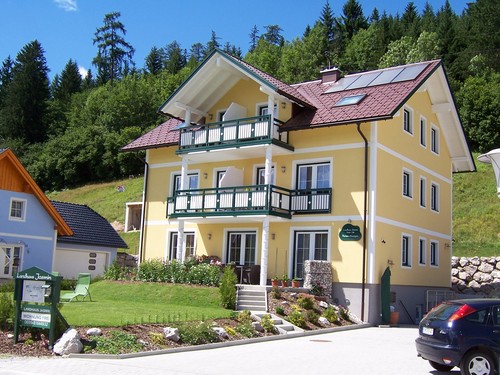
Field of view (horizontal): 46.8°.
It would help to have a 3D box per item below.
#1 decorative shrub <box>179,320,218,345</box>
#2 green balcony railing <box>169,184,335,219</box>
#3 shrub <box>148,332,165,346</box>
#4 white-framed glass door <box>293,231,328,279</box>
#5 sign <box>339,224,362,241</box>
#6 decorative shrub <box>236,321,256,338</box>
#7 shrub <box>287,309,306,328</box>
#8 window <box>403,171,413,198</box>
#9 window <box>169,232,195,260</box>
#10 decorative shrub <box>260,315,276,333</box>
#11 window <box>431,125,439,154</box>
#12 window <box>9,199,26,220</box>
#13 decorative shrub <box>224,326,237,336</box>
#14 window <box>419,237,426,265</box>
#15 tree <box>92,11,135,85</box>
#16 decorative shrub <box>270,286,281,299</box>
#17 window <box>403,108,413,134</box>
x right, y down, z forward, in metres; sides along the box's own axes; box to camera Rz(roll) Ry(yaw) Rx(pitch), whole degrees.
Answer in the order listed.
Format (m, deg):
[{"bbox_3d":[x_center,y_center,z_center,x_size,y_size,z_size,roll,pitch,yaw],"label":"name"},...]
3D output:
[{"bbox_3d":[-1.154,3.249,12.946,0.896,0.516,0.615,3,-9,-4],"label":"decorative shrub"},{"bbox_3d":[-0.906,0.770,25.941,9.100,1.280,1.700,-4,-11,36],"label":"green balcony railing"},{"bbox_3d":[-1.832,2.981,11.350,0.274,0.252,0.274,3,-8,0],"label":"shrub"},{"bbox_3d":[2.531,2.853,24.192,1.641,2.050,0.160,-4,-11,36],"label":"white-framed glass door"},{"bbox_3d":[3.916,1.763,22.503,0.972,0.662,0.060,-3,-10,36],"label":"sign"},{"bbox_3d":[-0.137,3.523,14.336,0.496,0.429,0.465,3,-9,0],"label":"decorative shrub"},{"bbox_3d":[1.371,3.820,16.850,0.499,0.527,0.499,3,-8,0],"label":"shrub"},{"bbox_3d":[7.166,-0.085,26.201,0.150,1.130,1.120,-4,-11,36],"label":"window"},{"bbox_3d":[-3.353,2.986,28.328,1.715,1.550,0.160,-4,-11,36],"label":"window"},{"bbox_3d":[0.497,3.651,15.511,0.429,0.464,0.404,2,-9,2],"label":"decorative shrub"},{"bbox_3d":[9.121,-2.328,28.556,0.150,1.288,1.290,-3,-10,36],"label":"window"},{"bbox_3d":[-14.524,1.362,36.041,0.160,1.299,1.057,-4,-11,36],"label":"window"},{"bbox_3d":[-0.469,3.502,14.050,0.280,0.230,0.270,3,-9,0],"label":"decorative shrub"},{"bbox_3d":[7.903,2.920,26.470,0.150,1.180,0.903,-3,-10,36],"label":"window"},{"bbox_3d":[-19.797,-18.979,83.944,6.100,14.000,6.000,5,-9,-14],"label":"tree"},{"bbox_3d":[0.955,3.933,21.641,0.374,0.431,0.353,2,-9,3],"label":"decorative shrub"},{"bbox_3d":[7.175,-2.981,26.418,0.160,1.052,1.067,-4,-11,36],"label":"window"}]

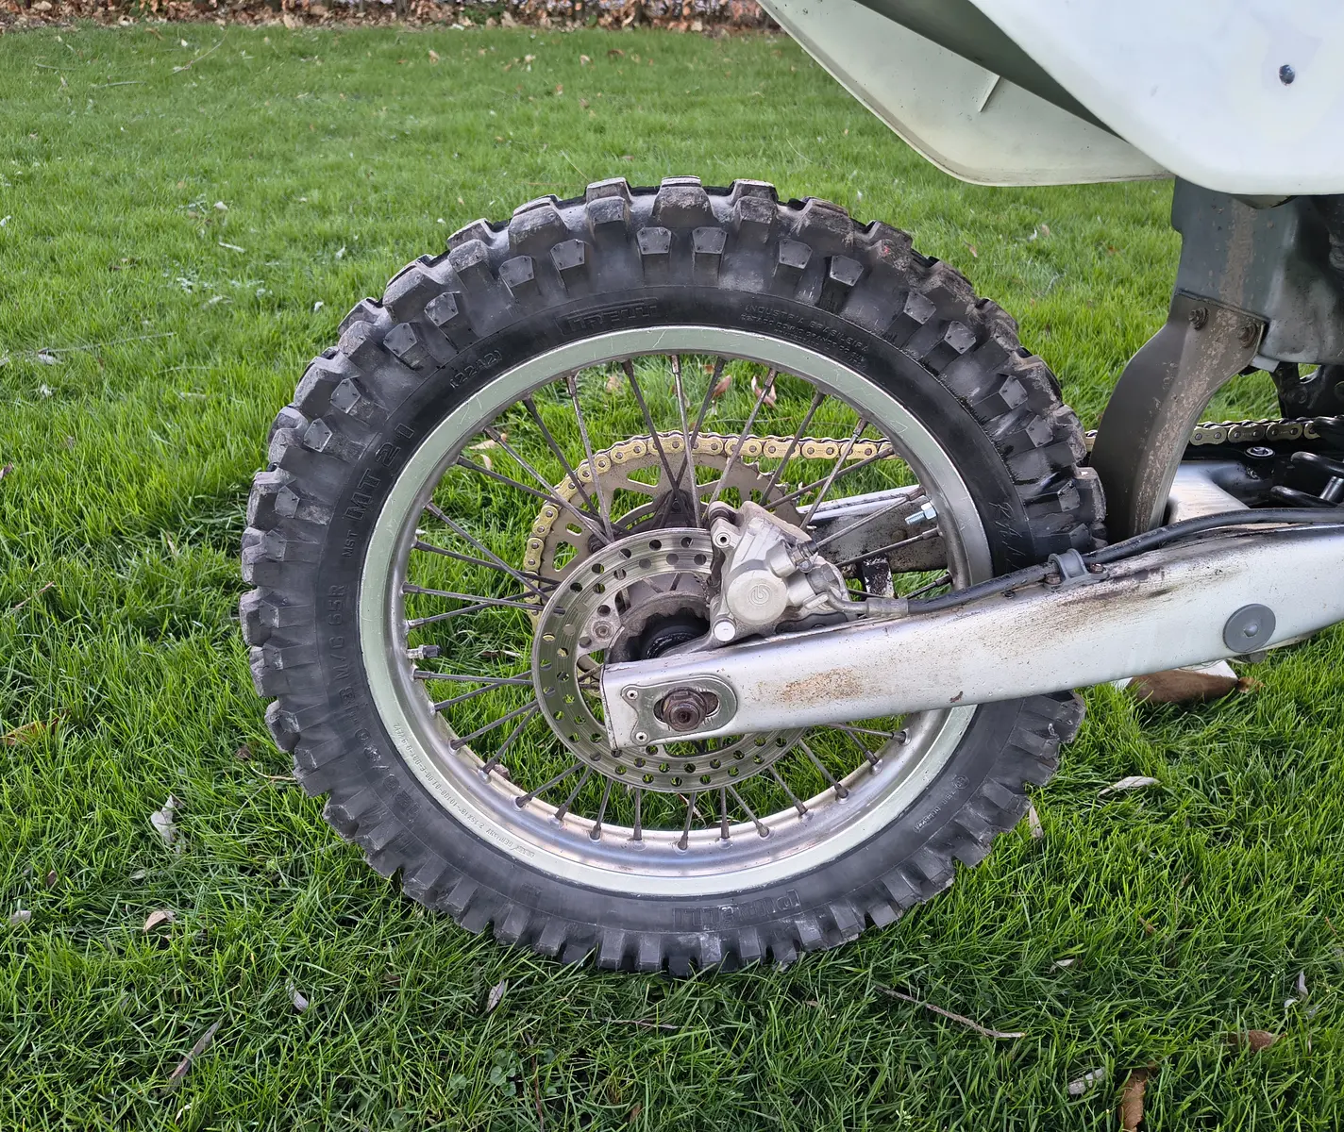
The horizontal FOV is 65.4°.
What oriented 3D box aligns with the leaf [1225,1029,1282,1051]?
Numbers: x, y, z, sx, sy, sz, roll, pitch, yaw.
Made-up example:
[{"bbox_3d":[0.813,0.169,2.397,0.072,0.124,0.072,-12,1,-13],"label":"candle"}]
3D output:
[{"bbox_3d":[0.485,0.396,0.874,0.042,0.011,0.017,-5,36,-7],"label":"leaf"}]

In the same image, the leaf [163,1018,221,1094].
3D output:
[{"bbox_3d":[-0.395,0.404,0.864,0.013,0.012,0.059,12,37,16],"label":"leaf"}]

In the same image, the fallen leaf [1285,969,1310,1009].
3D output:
[{"bbox_3d":[0.545,0.368,0.913,0.014,0.015,0.030,12,37,16],"label":"fallen leaf"}]

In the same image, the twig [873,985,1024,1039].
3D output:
[{"bbox_3d":[0.235,0.381,0.895,0.124,0.009,0.011,12,37,16],"label":"twig"}]

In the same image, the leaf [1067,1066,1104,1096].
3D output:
[{"bbox_3d":[0.334,0.416,0.846,0.030,0.010,0.013,-15,38,-20],"label":"leaf"}]

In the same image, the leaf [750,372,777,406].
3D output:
[{"bbox_3d":[0.164,-0.317,1.873,0.042,0.035,0.045,-8,36,-11],"label":"leaf"}]

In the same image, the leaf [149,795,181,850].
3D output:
[{"bbox_3d":[-0.515,0.260,1.064,0.025,0.018,0.054,-7,36,-9],"label":"leaf"}]

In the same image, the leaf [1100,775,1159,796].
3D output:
[{"bbox_3d":[0.482,0.232,1.104,0.062,0.013,0.017,-10,37,-13],"label":"leaf"}]

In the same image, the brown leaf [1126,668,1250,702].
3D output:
[{"bbox_3d":[0.612,0.141,1.237,0.133,0.020,0.045,-4,36,-5],"label":"brown leaf"}]

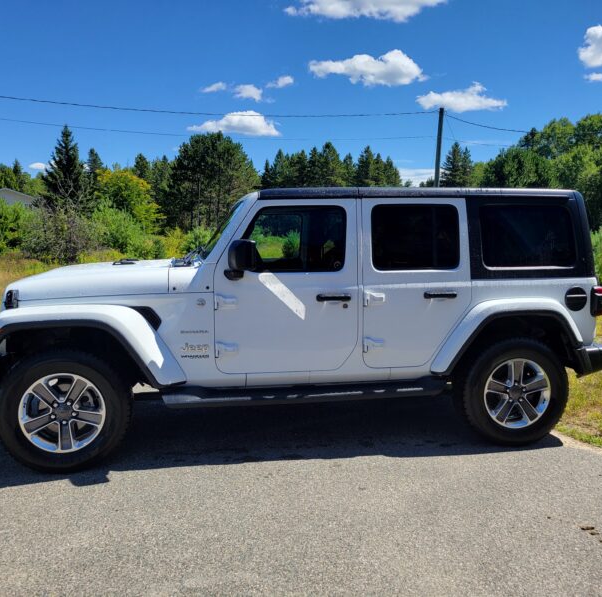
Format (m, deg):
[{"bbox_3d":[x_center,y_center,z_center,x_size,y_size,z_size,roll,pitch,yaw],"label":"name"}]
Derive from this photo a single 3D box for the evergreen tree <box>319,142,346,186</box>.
[{"bbox_3d":[3.044,-10.204,58.568,3.800,9.920,3.800,0,7,3],"label":"evergreen tree"}]

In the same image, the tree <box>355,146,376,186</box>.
[{"bbox_3d":[7.453,-12.806,68.558,2.622,9.035,2.622,1,7,6],"label":"tree"}]

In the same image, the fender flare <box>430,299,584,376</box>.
[{"bbox_3d":[1.439,0.266,4.146,1.180,0.500,0.165,-1,8,-10],"label":"fender flare"}]

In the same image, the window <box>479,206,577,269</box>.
[{"bbox_3d":[1.634,-0.437,4.256,0.740,0.430,0.035,-1,0,-10],"label":"window"}]

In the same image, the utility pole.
[{"bbox_3d":[7.848,-6.866,34.545,0.260,7.960,0.260,4,8,12],"label":"utility pole"}]

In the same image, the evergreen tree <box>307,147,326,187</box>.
[{"bbox_3d":[1.729,-12.875,68.927,2.650,9.083,2.650,0,7,1],"label":"evergreen tree"}]

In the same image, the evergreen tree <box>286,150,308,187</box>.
[{"bbox_3d":[-0.463,-10.180,60.538,3.400,9.410,3.400,0,7,0],"label":"evergreen tree"}]

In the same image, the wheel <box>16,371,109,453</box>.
[{"bbox_3d":[-1.470,0.691,3.747,0.496,0.496,0.192,-1,8,-10],"label":"wheel"}]

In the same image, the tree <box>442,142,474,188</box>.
[{"bbox_3d":[13.600,-9.058,52.520,3.800,9.080,3.800,2,7,14],"label":"tree"}]

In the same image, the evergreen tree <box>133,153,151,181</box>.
[{"bbox_3d":[-16.447,-10.459,62.539,3.000,9.420,3.000,-2,7,-14],"label":"evergreen tree"}]

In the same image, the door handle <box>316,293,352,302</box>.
[{"bbox_3d":[0.221,-0.007,3.937,0.225,0.058,0.050,-1,7,-9],"label":"door handle"}]

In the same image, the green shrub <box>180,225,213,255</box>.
[{"bbox_3d":[-4.779,-2.617,27.475,1.675,1.373,1.591,-1,7,-10],"label":"green shrub"}]

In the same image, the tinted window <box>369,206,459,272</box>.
[{"bbox_3d":[0.783,-0.417,4.091,0.620,0.450,0.030,-1,0,-8],"label":"tinted window"}]

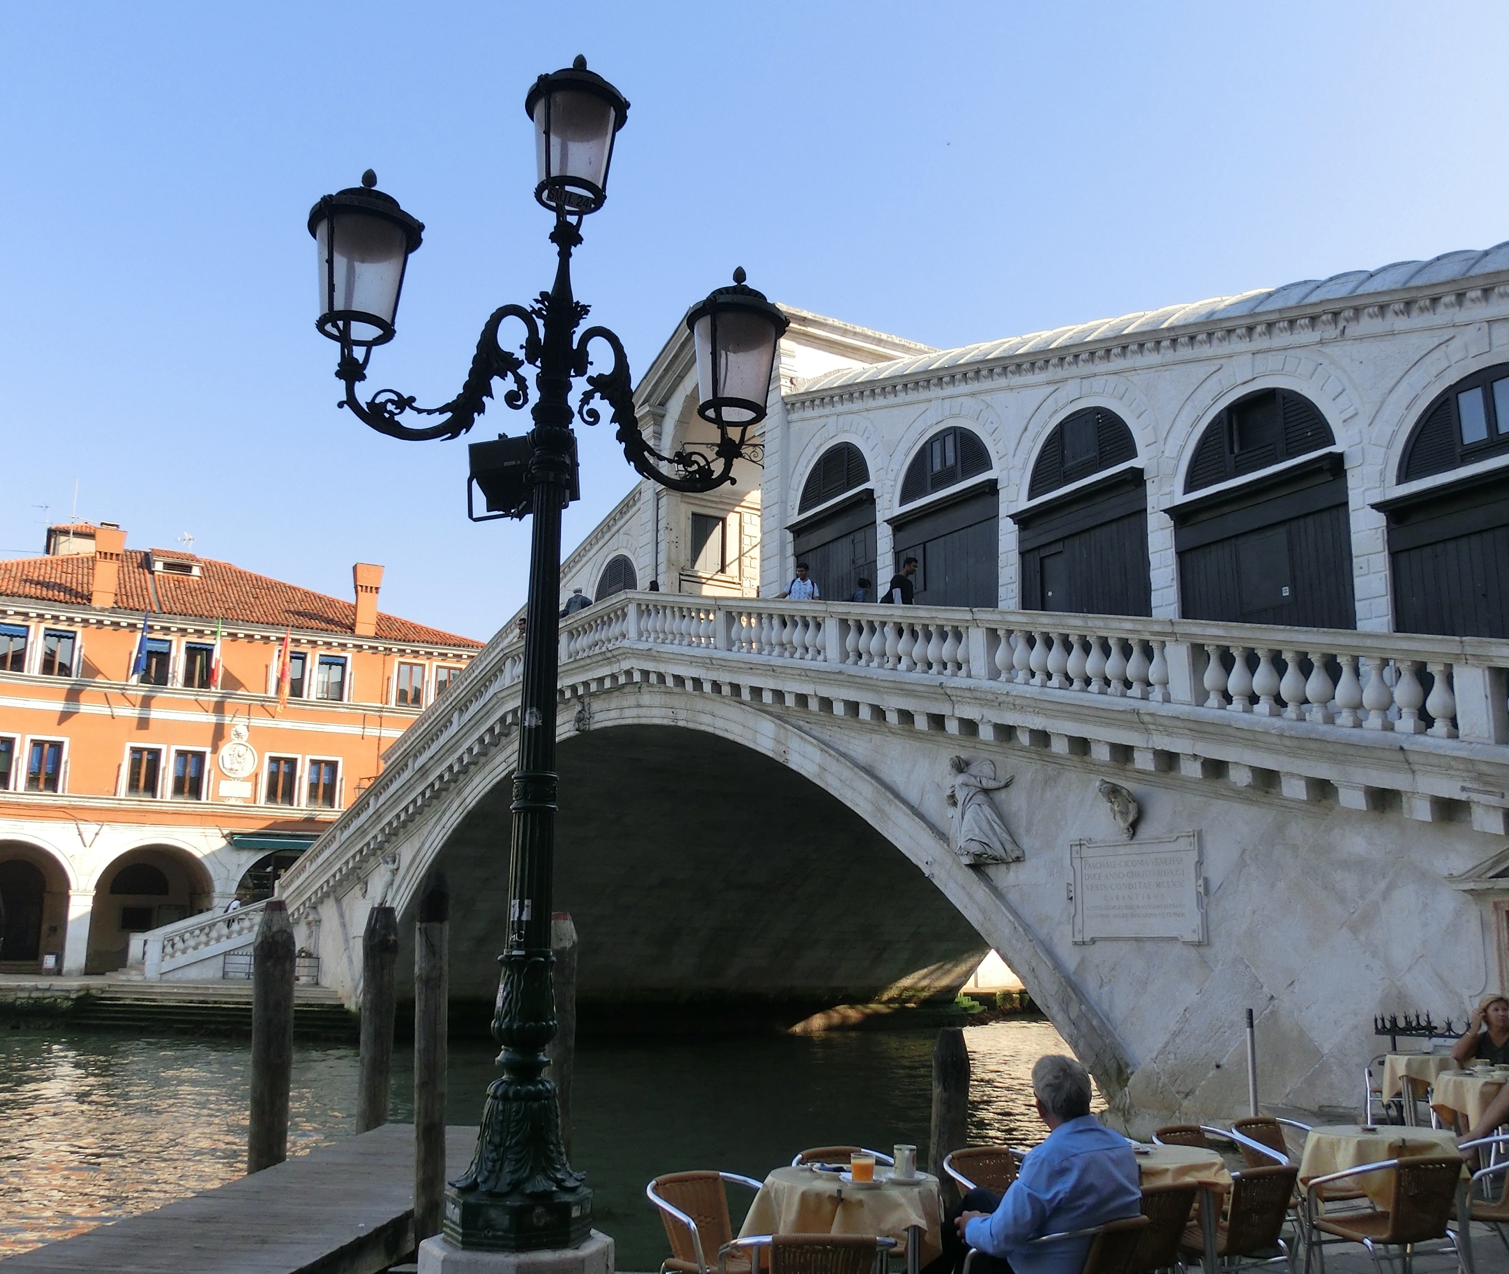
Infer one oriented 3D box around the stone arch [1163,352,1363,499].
[{"bbox_3d":[7.314,-3.259,20.411,0.400,1.870,3.380,9,-15,-32],"label":"stone arch"}]

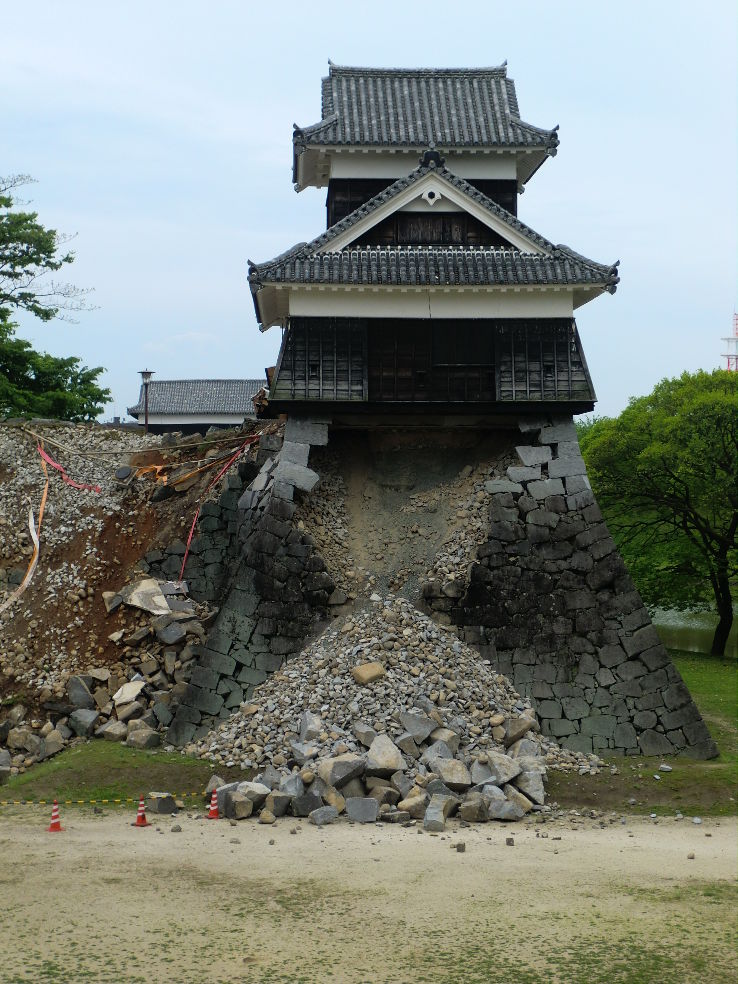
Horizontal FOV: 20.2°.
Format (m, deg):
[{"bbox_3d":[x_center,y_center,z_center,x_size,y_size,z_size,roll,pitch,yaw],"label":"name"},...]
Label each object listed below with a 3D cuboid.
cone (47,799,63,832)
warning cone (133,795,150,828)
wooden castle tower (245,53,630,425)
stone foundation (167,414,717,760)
[{"bbox_3d":[-7.017,7.218,46.300,0.380,0.700,0.380,0,1,-2],"label":"cone"},{"bbox_3d":[-5.153,7.221,47.000,0.380,0.700,0.380,0,1,-2],"label":"warning cone"},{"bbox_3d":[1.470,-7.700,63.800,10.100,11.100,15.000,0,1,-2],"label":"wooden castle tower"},{"bbox_3d":[1.710,2.340,61.300,14.400,9.100,14.800,0,1,-2],"label":"stone foundation"}]

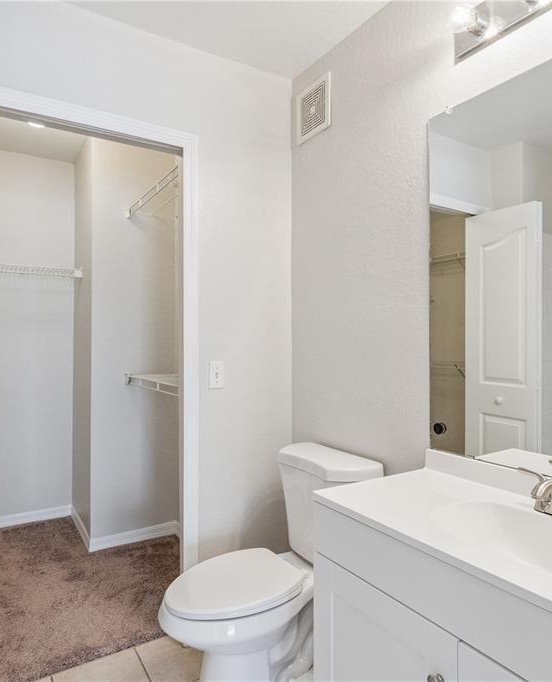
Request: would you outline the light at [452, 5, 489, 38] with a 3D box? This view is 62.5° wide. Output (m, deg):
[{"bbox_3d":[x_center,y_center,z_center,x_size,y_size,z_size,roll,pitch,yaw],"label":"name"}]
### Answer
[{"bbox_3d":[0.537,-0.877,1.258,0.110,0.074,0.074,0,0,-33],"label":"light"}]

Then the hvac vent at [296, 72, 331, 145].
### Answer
[{"bbox_3d":[0.164,-0.998,1.961,0.020,0.225,0.224,0,0,-33],"label":"hvac vent"}]

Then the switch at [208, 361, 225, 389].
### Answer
[{"bbox_3d":[-0.248,0.142,1.916,0.071,0.116,0.014,0,0,-31],"label":"switch"}]

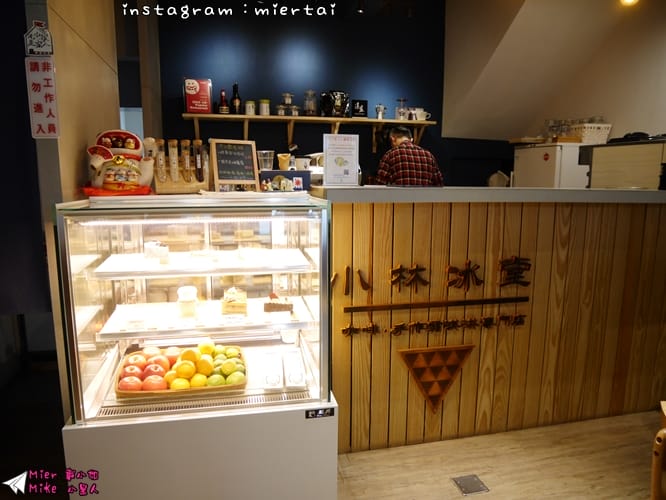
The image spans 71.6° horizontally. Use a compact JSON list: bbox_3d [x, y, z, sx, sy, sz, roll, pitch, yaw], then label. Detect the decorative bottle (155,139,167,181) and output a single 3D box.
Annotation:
[{"bbox_3d":[-0.694,-0.360,1.870,0.036,0.174,0.036,-2,10,-14],"label":"decorative bottle"}]

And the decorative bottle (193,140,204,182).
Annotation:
[{"bbox_3d":[-0.554,-0.369,1.920,0.036,0.174,0.036,-2,10,-14],"label":"decorative bottle"}]

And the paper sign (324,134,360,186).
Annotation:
[{"bbox_3d":[0.035,-0.380,1.960,0.151,0.215,0.040,-1,10,-10],"label":"paper sign"}]

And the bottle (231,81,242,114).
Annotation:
[{"bbox_3d":[-0.785,-1.210,3.732,0.080,0.260,0.080,-2,10,-12],"label":"bottle"}]

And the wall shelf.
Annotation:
[{"bbox_3d":[-0.151,-0.970,3.919,2.104,0.270,0.220,-2,10,-12],"label":"wall shelf"}]

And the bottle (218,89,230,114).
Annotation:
[{"bbox_3d":[-0.875,-1.180,3.718,0.083,0.205,0.083,-2,10,-12],"label":"bottle"}]

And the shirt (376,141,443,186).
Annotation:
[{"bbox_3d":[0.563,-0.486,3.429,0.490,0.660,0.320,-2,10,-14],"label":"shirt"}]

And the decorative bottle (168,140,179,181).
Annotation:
[{"bbox_3d":[-0.649,-0.365,1.885,0.036,0.174,0.036,-2,10,-14],"label":"decorative bottle"}]

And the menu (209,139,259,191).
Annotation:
[{"bbox_3d":[-0.414,-0.355,1.950,0.185,0.220,0.110,-3,10,-21],"label":"menu"}]

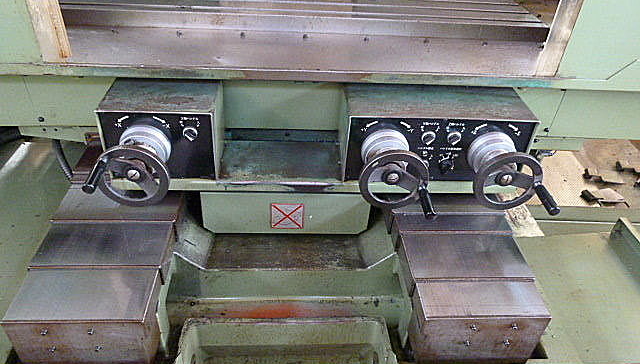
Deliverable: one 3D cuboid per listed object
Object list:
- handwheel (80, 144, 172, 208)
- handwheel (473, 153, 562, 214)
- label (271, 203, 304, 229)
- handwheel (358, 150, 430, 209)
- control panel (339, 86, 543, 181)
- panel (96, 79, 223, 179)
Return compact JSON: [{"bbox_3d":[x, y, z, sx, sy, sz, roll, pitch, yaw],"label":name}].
[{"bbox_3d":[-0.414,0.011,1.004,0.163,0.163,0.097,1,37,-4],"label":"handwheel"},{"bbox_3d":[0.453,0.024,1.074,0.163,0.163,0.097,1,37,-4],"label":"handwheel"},{"bbox_3d":[-0.093,0.096,1.351,0.093,0.094,0.005,1,37,-4],"label":"label"},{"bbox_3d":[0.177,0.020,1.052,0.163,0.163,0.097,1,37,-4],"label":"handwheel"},{"bbox_3d":[0.301,-0.132,1.259,0.476,0.194,0.184,1,37,-4],"label":"control panel"},{"bbox_3d":[-0.395,-0.139,1.204,0.264,0.194,0.184,1,37,-4],"label":"panel"}]

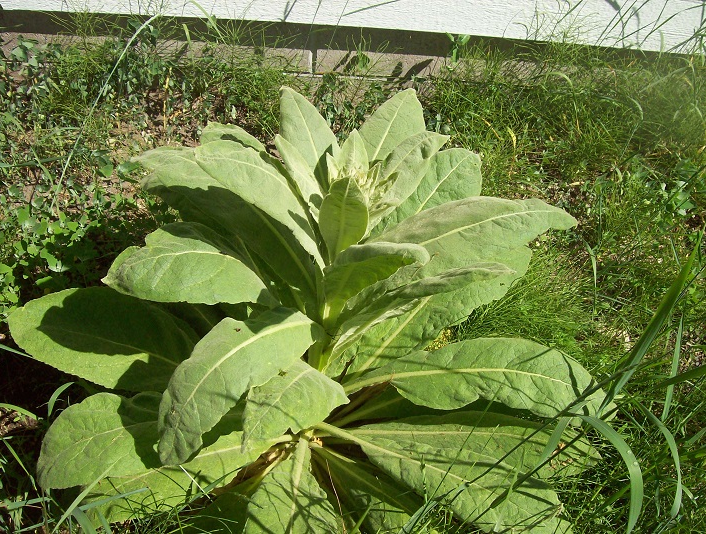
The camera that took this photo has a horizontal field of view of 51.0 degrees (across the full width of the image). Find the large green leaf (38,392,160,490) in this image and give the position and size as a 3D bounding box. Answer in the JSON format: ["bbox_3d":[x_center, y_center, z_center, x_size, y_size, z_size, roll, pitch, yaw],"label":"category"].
[{"bbox_3d":[-0.347,0.257,1.151,0.297,0.068,0.134,-10,65,-6],"label":"large green leaf"}]

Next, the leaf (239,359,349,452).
[{"bbox_3d":[-0.102,0.208,1.105,0.137,0.063,0.178,43,76,13],"label":"leaf"}]

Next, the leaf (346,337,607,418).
[{"bbox_3d":[0.210,0.178,1.229,0.434,0.068,0.131,4,58,-4],"label":"leaf"}]

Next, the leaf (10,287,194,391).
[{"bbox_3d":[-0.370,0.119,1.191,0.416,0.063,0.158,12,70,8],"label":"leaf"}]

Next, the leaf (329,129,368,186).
[{"bbox_3d":[0.001,-0.137,0.935,0.040,0.079,0.029,-8,31,-17],"label":"leaf"}]

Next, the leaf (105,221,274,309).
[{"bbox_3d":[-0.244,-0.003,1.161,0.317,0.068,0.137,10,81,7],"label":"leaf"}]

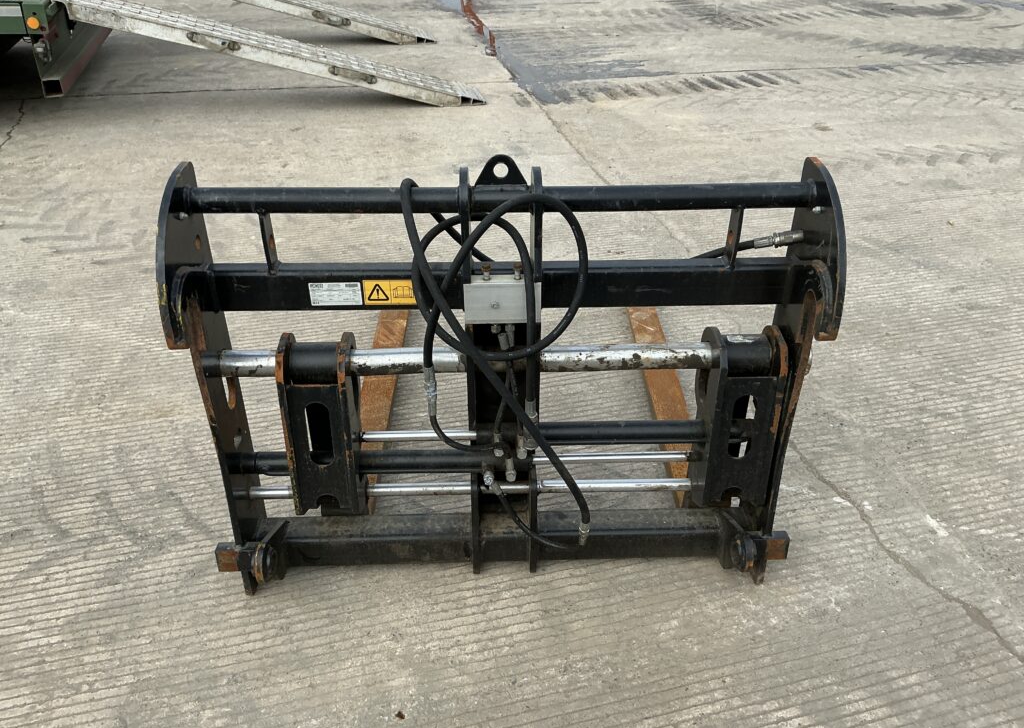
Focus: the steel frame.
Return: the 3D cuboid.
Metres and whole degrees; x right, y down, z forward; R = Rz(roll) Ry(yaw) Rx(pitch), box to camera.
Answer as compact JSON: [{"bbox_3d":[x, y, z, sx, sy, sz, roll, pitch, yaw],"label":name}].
[{"bbox_3d":[-0.029,-0.256,2.211,1.360,1.030,1.380,-1,34,-1],"label":"steel frame"}]

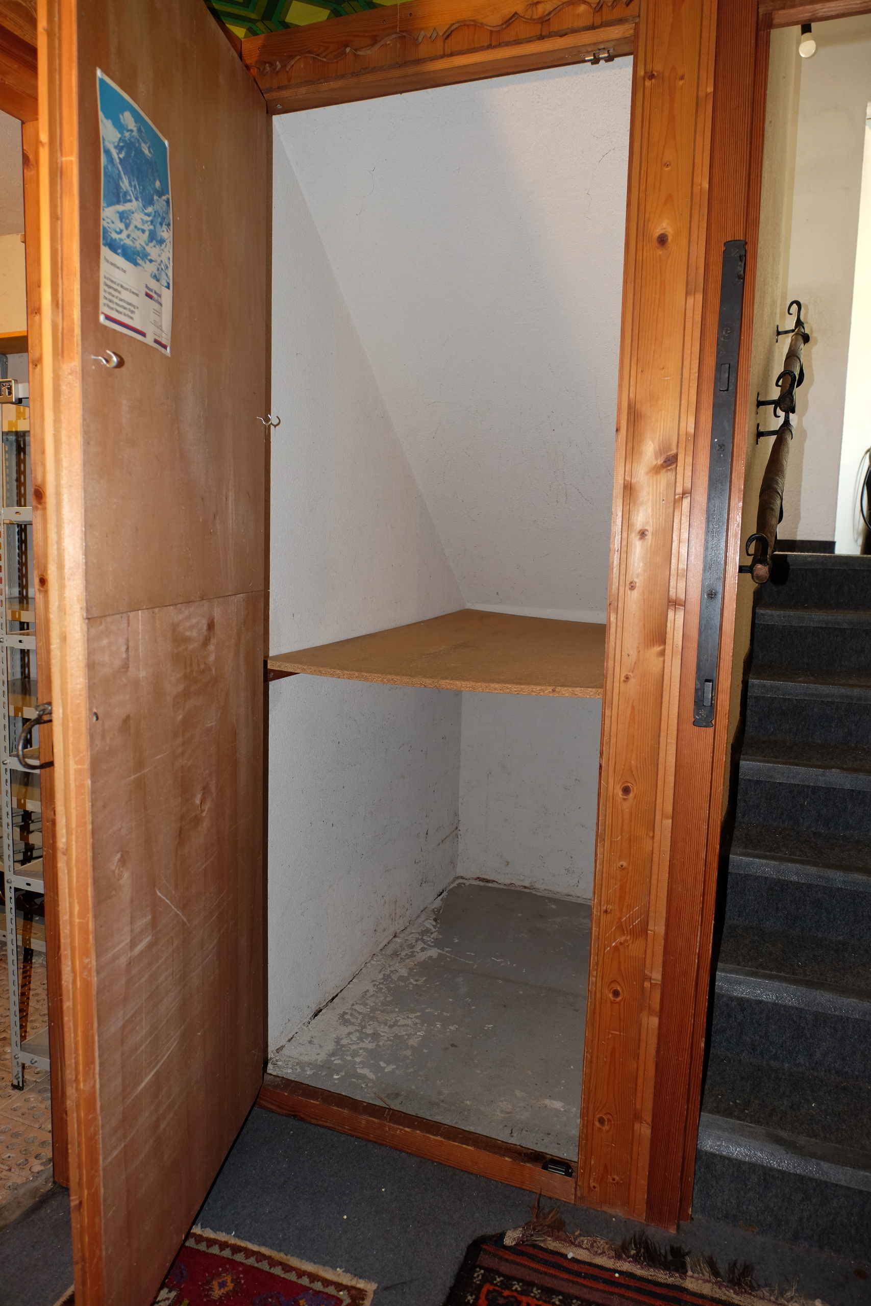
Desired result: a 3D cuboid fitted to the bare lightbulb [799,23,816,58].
[{"bbox_3d":[1.401,-2.311,3.280,0.058,0.121,0.058,0,8,22],"label":"bare lightbulb"}]

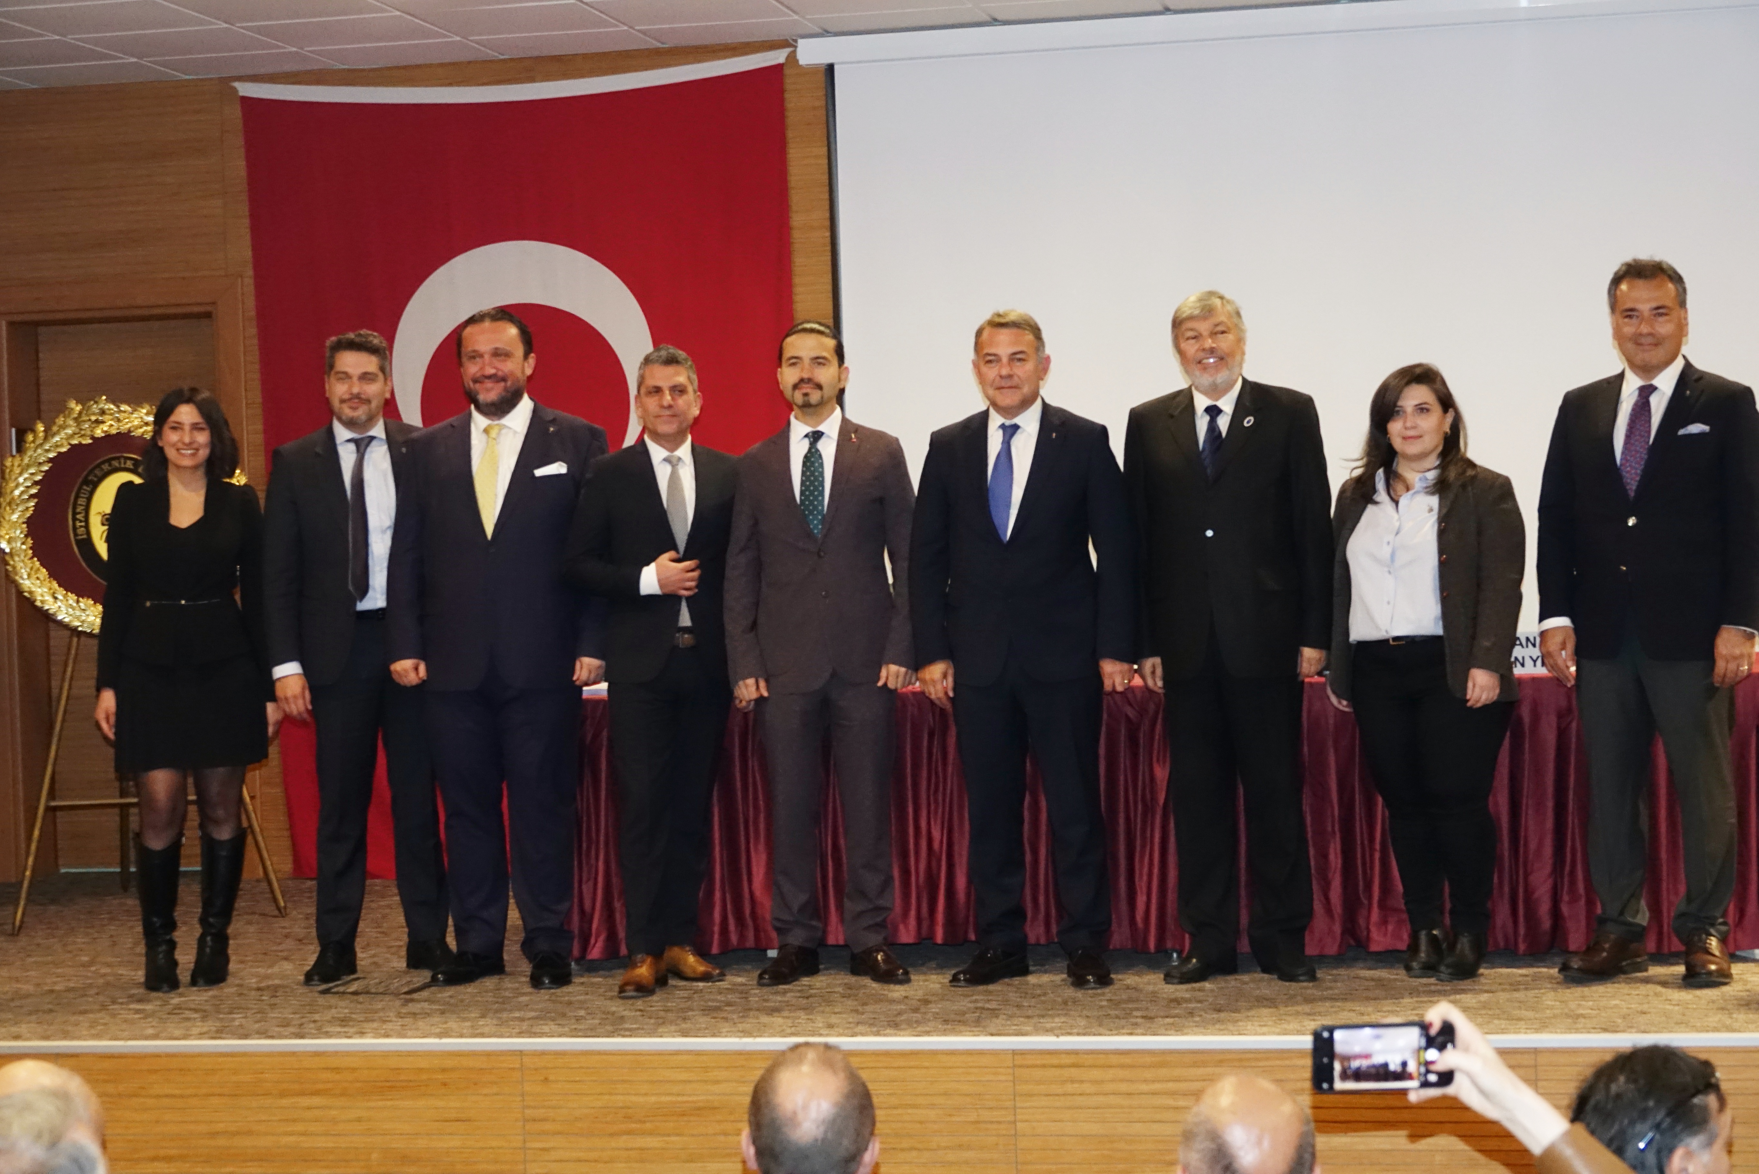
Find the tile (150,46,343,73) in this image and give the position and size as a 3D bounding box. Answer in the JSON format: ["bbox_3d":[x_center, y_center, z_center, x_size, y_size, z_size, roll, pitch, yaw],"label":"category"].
[{"bbox_3d":[-2.267,-1.873,11.317,0.598,0.025,0.437,-2,1,12],"label":"tile"}]

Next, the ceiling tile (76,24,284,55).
[{"bbox_3d":[-2.386,-1.865,10.871,0.600,0.018,0.600,-2,1,11],"label":"ceiling tile"}]

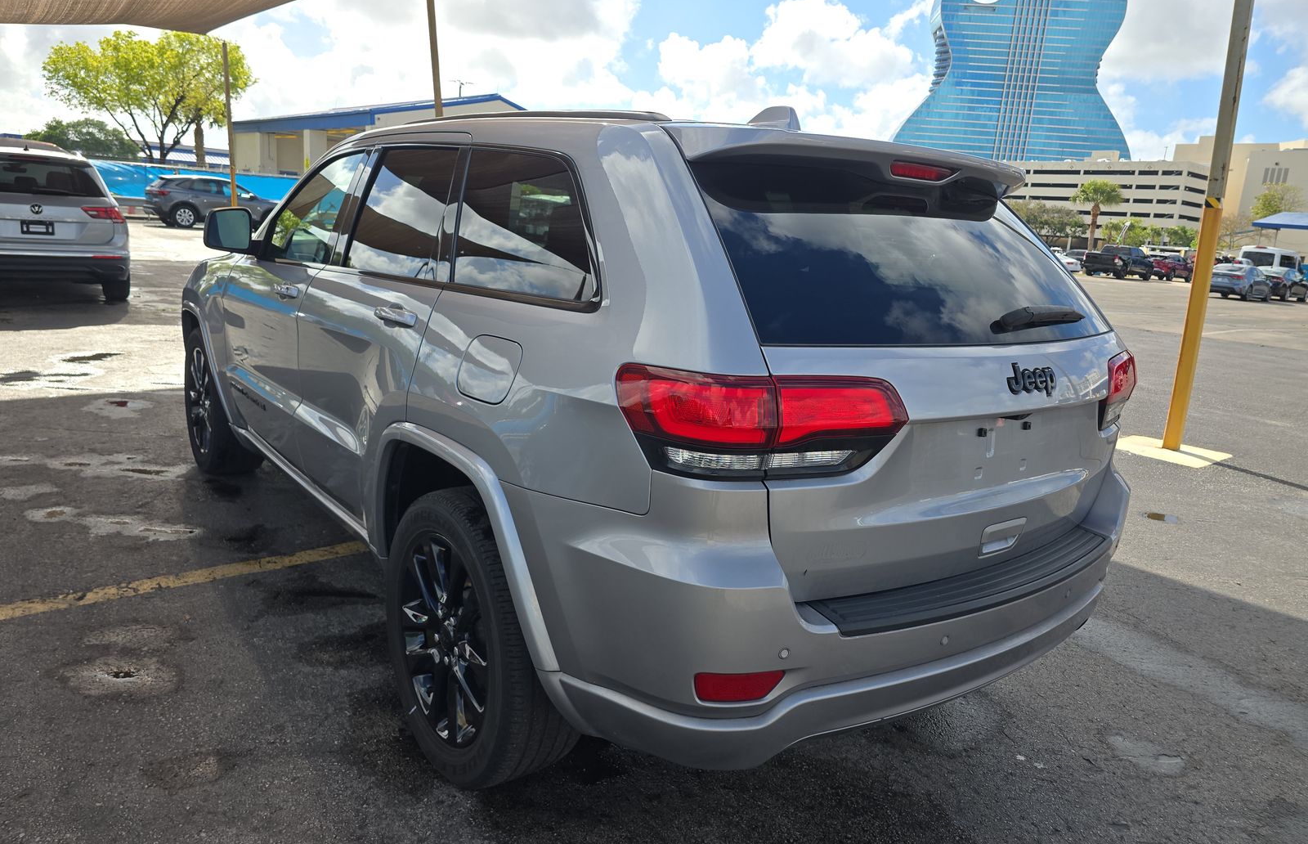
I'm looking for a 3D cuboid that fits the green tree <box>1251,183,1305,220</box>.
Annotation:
[{"bbox_3d":[49.964,-15.390,70.843,3.480,7.860,3.130,12,15,33],"label":"green tree"}]

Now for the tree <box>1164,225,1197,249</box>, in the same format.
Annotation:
[{"bbox_3d":[53.170,-17.638,88.502,2.830,4.680,2.550,11,14,29],"label":"tree"}]

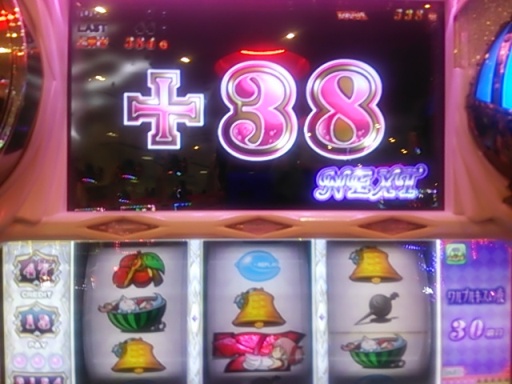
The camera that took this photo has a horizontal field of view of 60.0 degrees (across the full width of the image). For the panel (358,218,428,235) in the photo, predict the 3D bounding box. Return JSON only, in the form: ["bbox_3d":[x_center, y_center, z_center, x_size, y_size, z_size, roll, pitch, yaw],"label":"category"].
[{"bbox_3d":[0.117,0.029,0.378,0.059,0.015,0.010,0,3,-4],"label":"panel"}]

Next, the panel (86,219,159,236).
[{"bbox_3d":[-0.109,0.029,0.363,0.059,0.015,0.010,0,3,-4],"label":"panel"}]

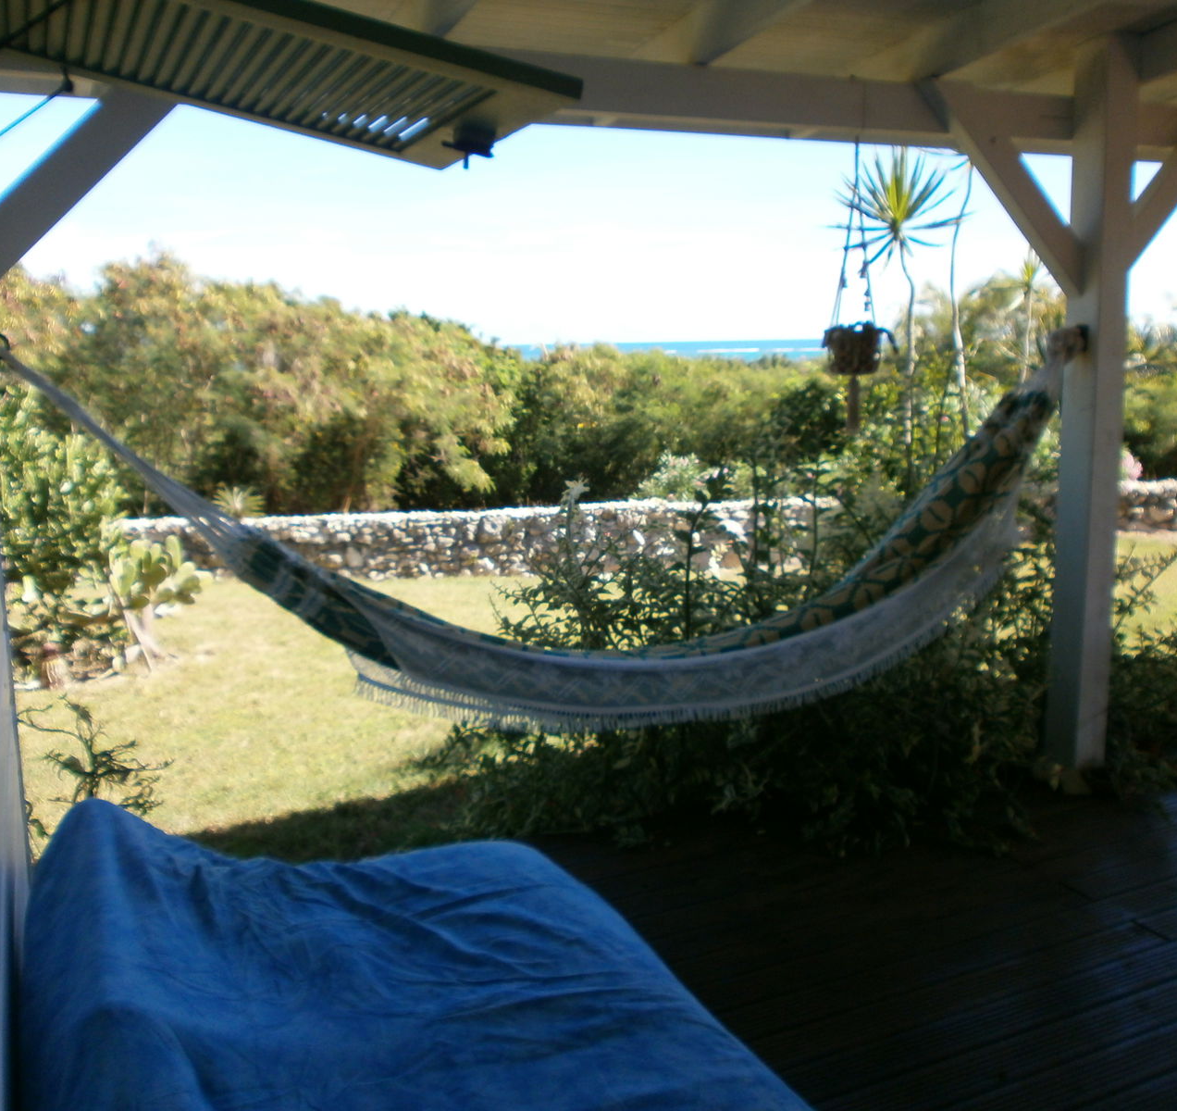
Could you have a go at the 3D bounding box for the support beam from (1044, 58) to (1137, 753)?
[{"bbox_3d":[1.823,-0.474,4.188,0.148,2.560,0.148,-5,11,-23],"label":"support beam"}]

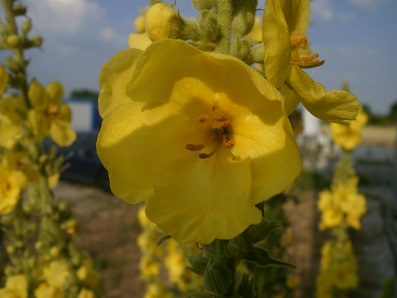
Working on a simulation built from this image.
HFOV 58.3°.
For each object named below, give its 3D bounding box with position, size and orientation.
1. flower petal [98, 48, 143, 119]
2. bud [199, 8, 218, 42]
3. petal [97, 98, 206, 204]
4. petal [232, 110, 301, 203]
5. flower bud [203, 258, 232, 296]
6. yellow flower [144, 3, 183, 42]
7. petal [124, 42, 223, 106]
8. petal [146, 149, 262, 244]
[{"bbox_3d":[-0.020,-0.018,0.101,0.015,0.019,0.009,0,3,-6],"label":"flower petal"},{"bbox_3d":[0.003,-0.037,0.106,0.007,0.011,0.006,0,-4,0],"label":"bud"},{"bbox_3d":[-0.012,0.001,0.092,0.028,0.026,0.010,-1,-3,-9],"label":"petal"},{"bbox_3d":[0.017,0.002,0.093,0.015,0.024,0.009,3,-4,34],"label":"petal"},{"bbox_3d":[0.005,0.038,0.105,0.009,0.011,0.009,0,-4,0],"label":"flower bud"},{"bbox_3d":[-0.009,-0.034,0.097,0.011,0.011,0.010,0,-4,0],"label":"yellow flower"},{"bbox_3d":[-0.006,-0.019,0.090,0.024,0.014,0.012,-1,27,-7],"label":"petal"},{"bbox_3d":[0.002,0.012,0.092,0.028,0.024,0.010,0,-15,5],"label":"petal"}]

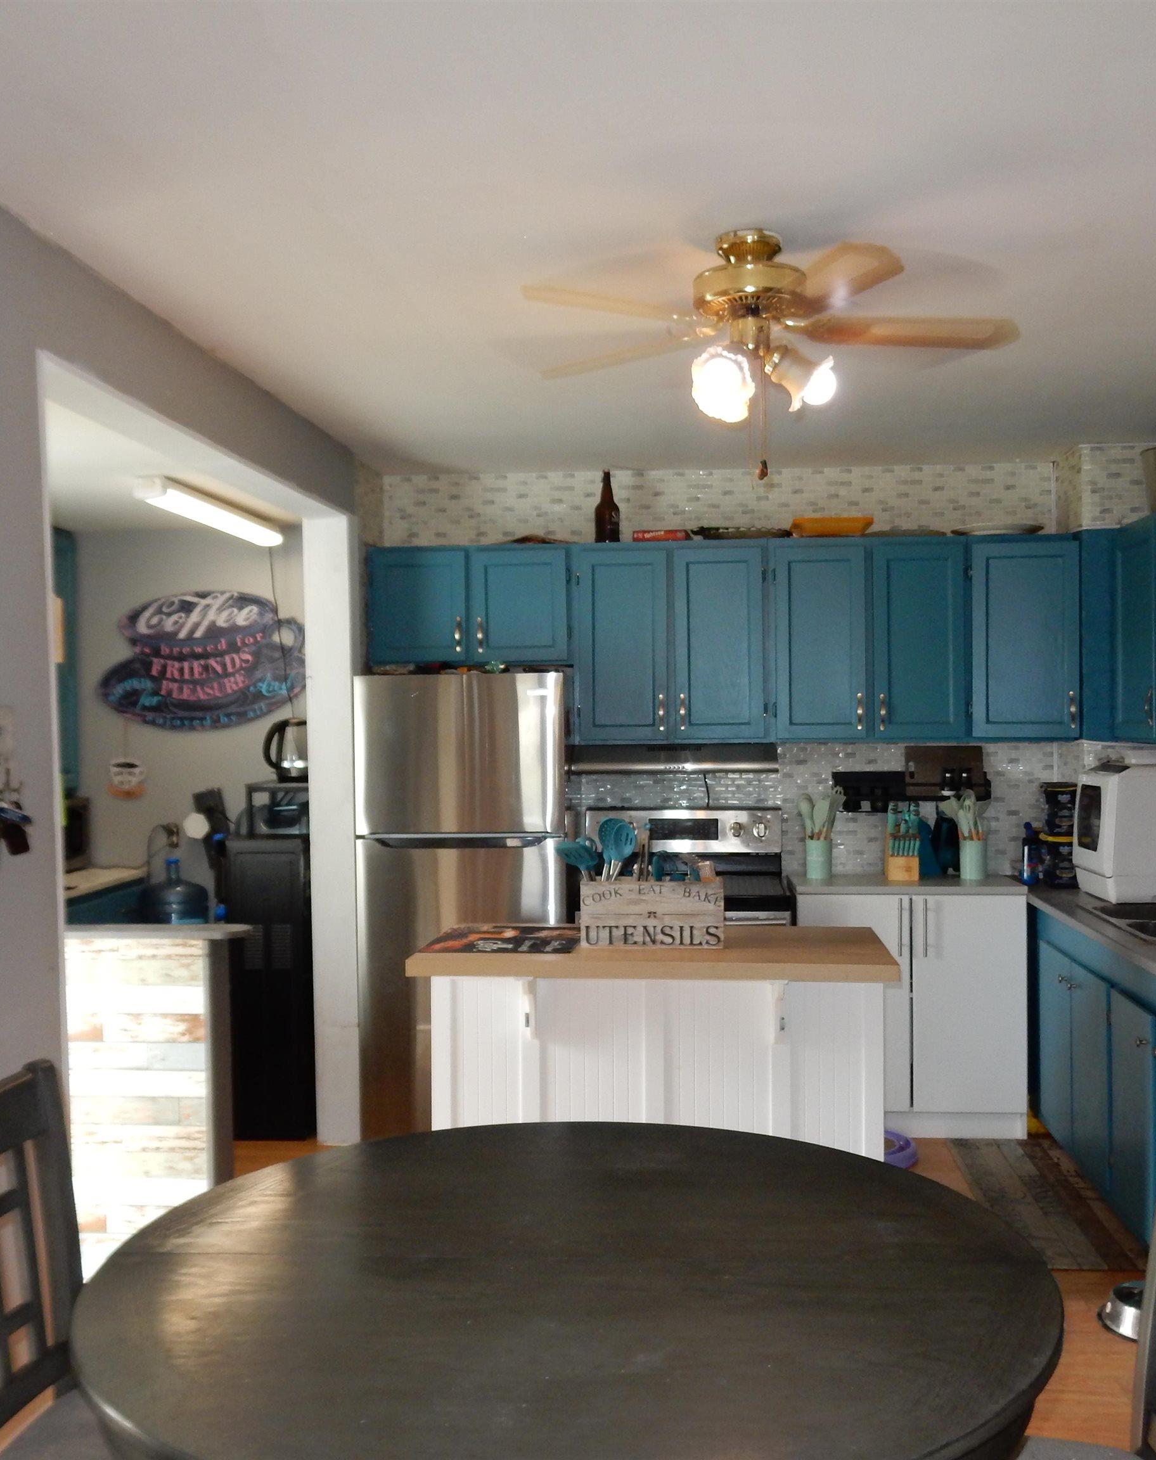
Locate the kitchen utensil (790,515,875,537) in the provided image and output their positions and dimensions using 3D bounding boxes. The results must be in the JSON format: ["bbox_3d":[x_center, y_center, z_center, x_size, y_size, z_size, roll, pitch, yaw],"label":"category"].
[{"bbox_3d":[0.962,-0.753,5.341,0.298,0.089,0.210,0,1,4],"label":"kitchen utensil"}]

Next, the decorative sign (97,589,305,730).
[{"bbox_3d":[-1.561,-0.292,5.817,0.911,0.580,0.025,0,1,5],"label":"decorative sign"}]

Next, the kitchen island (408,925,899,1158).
[{"bbox_3d":[0.207,1.014,3.729,1.200,0.910,0.580,0,1,4],"label":"kitchen island"}]

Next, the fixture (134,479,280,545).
[{"bbox_3d":[-1.237,-0.751,4.873,0.120,0.082,1.220,0,1,5],"label":"fixture"}]

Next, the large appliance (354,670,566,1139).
[{"bbox_3d":[-0.389,0.621,5.353,0.765,1.670,0.730,0,1,5],"label":"large appliance"}]

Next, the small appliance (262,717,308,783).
[{"bbox_3d":[-1.039,0.072,5.149,0.238,0.240,0.160,0,1,4],"label":"small appliance"}]

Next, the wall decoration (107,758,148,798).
[{"bbox_3d":[-1.882,0.200,5.859,0.178,0.178,0.025,0,1,5],"label":"wall decoration"}]

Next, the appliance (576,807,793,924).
[{"bbox_3d":[0.401,0.878,5.273,0.764,1.143,0.690,0,1,5],"label":"appliance"}]

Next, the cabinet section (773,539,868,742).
[{"bbox_3d":[0.919,-0.341,5.444,0.365,0.754,0.320,0,1,4],"label":"cabinet section"}]

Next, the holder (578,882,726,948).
[{"bbox_3d":[0.196,0.475,3.691,0.371,0.169,0.130,0,1,4],"label":"holder"}]

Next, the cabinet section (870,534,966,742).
[{"bbox_3d":[1.288,-0.342,5.416,0.370,0.755,0.320,0,1,4],"label":"cabinet section"}]

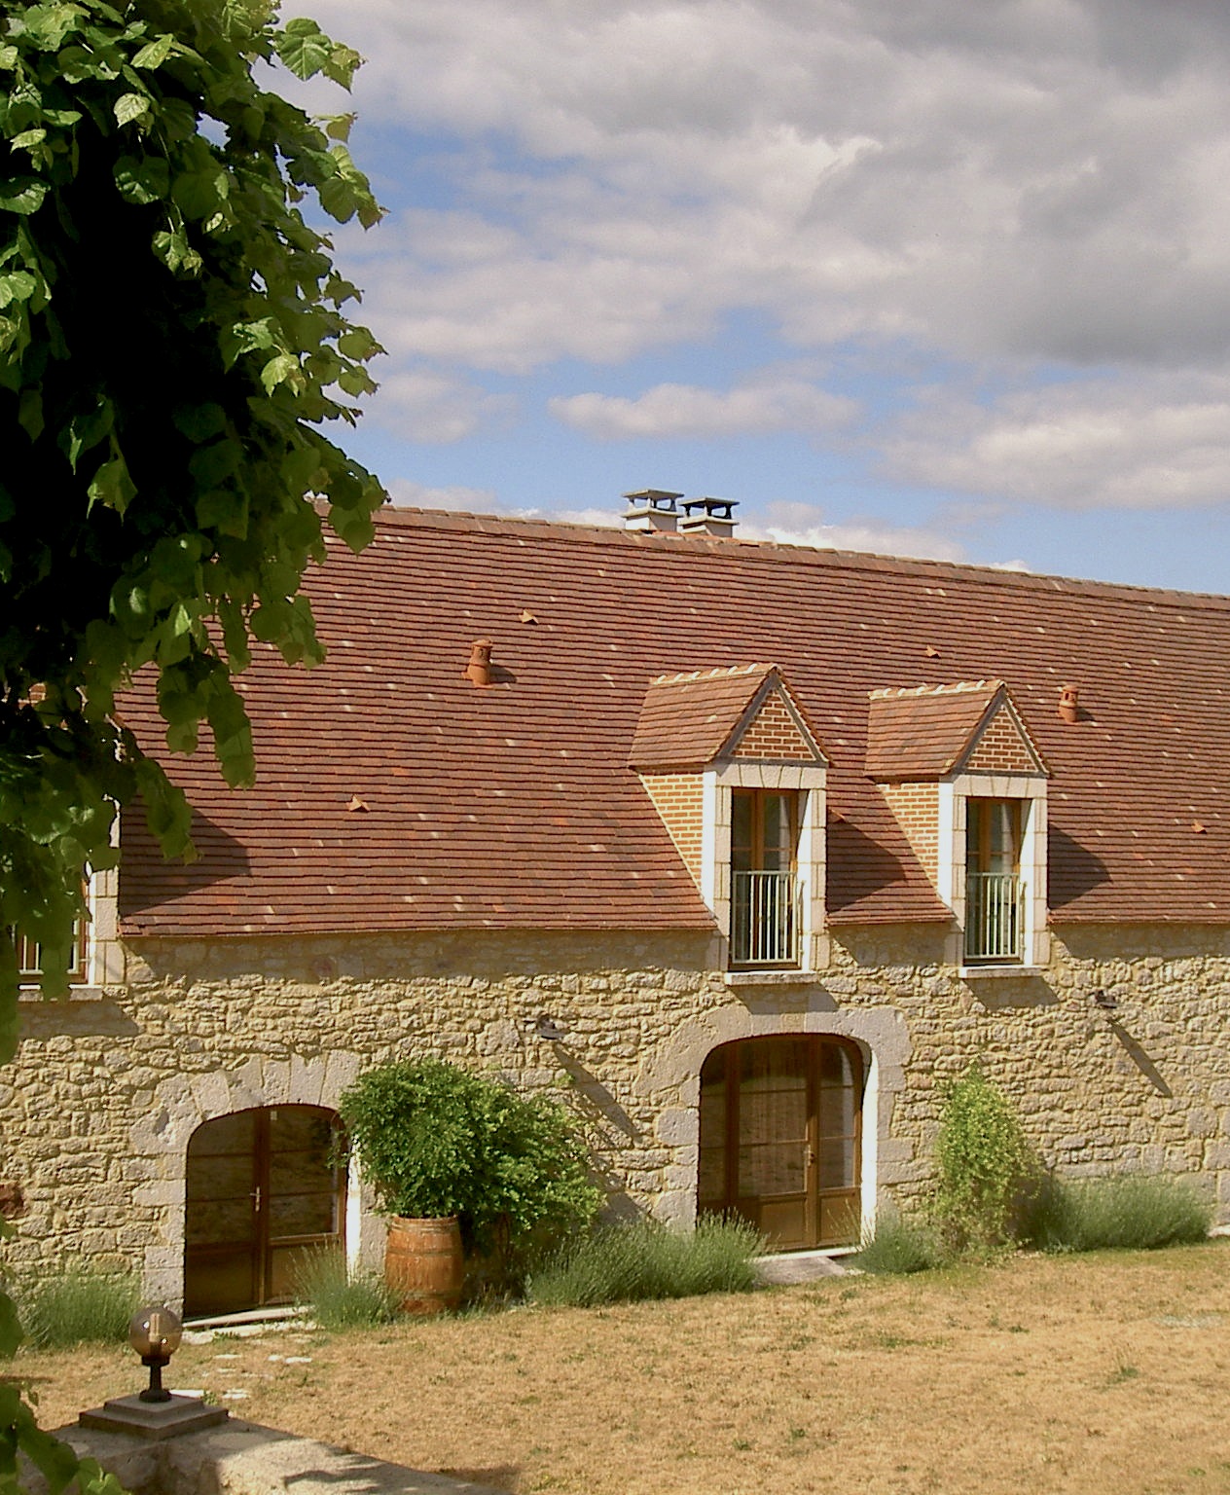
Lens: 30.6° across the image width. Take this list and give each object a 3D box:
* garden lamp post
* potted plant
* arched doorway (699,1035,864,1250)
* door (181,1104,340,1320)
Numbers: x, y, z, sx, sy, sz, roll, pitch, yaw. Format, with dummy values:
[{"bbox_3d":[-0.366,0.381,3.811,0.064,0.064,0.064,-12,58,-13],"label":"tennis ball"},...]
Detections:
[{"bbox_3d":[-2.127,2.813,10.400,0.240,0.455,0.240,2,-3,-33],"label":"garden lamp post"},{"bbox_3d":[-1.337,4.188,21.129,2.262,2.262,1.334,2,-3,-33],"label":"potted plant"},{"bbox_3d":[1.790,4.239,24.132,2.343,2.355,0.139,2,-3,-33],"label":"arched doorway"},{"bbox_3d":[-3.205,4.253,20.782,1.694,1.891,0.278,2,-3,-33],"label":"door"}]

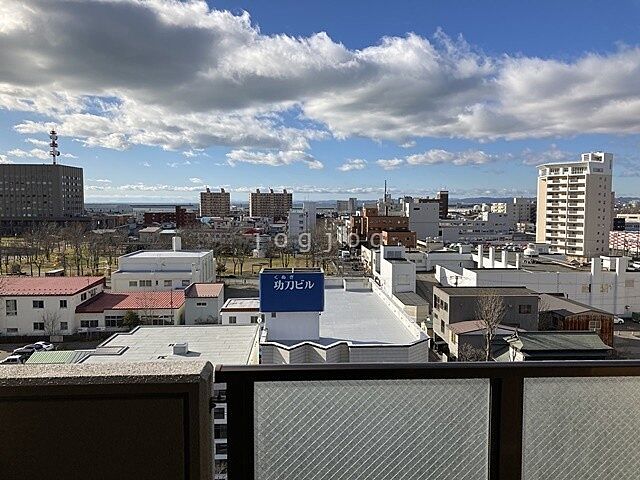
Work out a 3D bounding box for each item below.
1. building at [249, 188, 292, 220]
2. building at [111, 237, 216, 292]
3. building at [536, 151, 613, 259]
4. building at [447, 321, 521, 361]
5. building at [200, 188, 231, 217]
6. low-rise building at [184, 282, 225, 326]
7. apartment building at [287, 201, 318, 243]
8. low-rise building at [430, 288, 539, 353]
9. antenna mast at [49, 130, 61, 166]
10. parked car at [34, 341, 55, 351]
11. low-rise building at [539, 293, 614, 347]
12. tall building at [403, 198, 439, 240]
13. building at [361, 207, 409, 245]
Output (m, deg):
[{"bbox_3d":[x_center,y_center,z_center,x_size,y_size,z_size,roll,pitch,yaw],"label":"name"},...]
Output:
[{"bbox_3d":[-50.835,-35.803,549.345,43.500,36.300,11.500,0,4,1],"label":"building"},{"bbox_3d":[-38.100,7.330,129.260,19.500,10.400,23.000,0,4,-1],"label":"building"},{"bbox_3d":[96.744,-12.617,197.580,16.000,40.200,20.500,-2,5,-30],"label":"building"},{"bbox_3d":[23.770,14.108,74.042,10.000,4.500,5.300,0,4,-3],"label":"building"},{"bbox_3d":[-111.080,-34.670,546.060,28.500,33.000,12.000,-1,4,-19],"label":"building"},{"bbox_3d":[-21.210,11.930,96.120,6.100,6.100,7.000,0,4,-1],"label":"low-rise building"},{"bbox_3d":[-8.590,-7.815,249.909,13.330,20.400,14.000,0,4,-2],"label":"apartment building"},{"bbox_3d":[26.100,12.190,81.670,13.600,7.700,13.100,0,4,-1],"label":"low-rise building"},{"bbox_3d":[-163.413,-56.812,319.000,4.800,22.000,4.600,0,4,-3],"label":"antenna mast"},{"bbox_3d":[-41.030,15.690,76.340,3.900,1.500,1.700,0,4,-1],"label":"parked car"},{"bbox_3d":[38.780,12.715,82.307,7.600,6.100,14.200,0,4,-3],"label":"low-rise building"},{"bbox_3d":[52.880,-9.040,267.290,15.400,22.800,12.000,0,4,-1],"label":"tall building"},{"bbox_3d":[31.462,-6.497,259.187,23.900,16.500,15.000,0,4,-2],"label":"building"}]

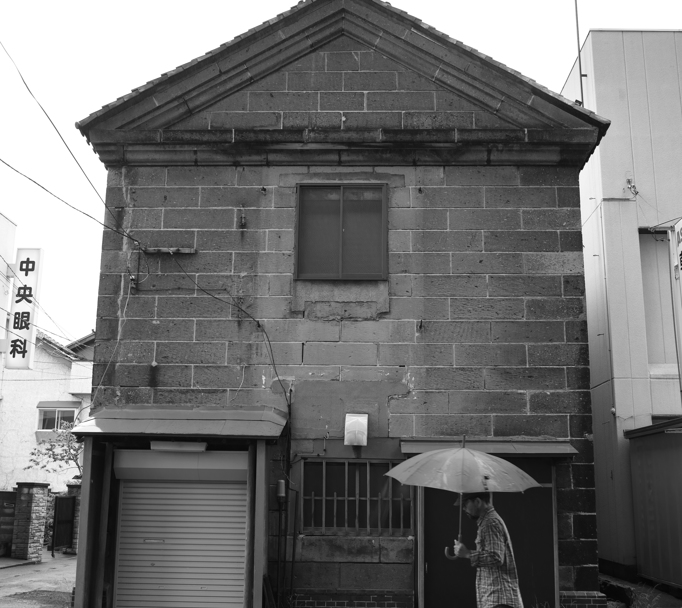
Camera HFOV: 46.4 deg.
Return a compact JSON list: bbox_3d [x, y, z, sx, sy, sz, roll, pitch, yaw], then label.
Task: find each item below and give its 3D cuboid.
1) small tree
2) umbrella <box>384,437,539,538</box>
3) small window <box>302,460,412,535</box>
[{"bbox_3d":[-5.957,3.755,16.842,1.550,2.414,1.500,0,-10,2],"label":"small tree"},{"bbox_3d":[0.918,1.483,6.140,1.190,0.930,1.190,5,-6,3],"label":"umbrella"},{"bbox_3d":[0.172,2.021,8.348,1.185,0.766,0.120,0,-10,2],"label":"small window"}]

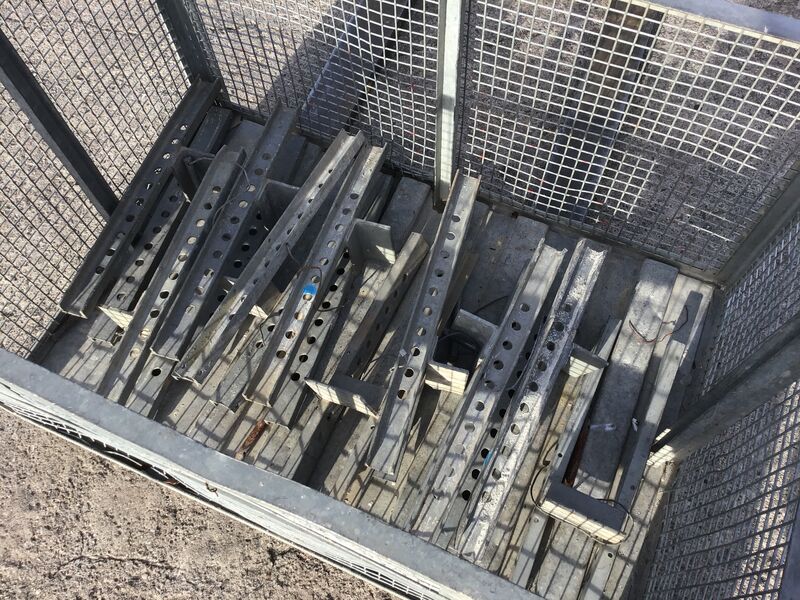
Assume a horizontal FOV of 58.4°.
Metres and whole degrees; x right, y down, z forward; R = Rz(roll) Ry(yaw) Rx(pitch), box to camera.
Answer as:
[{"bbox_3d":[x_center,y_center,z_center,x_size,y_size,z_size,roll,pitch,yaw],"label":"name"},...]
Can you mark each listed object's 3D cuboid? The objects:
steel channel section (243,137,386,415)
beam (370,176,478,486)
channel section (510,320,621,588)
[{"bbox_3d":[-0.138,-0.071,1.280,0.043,0.021,0.559,15,64,13],"label":"steel channel section"},{"bbox_3d":[0.048,0.013,1.192,0.043,0.021,0.559,15,65,5],"label":"beam"},{"bbox_3d":[0.285,0.263,1.249,0.043,0.021,0.545,22,68,11],"label":"channel section"}]

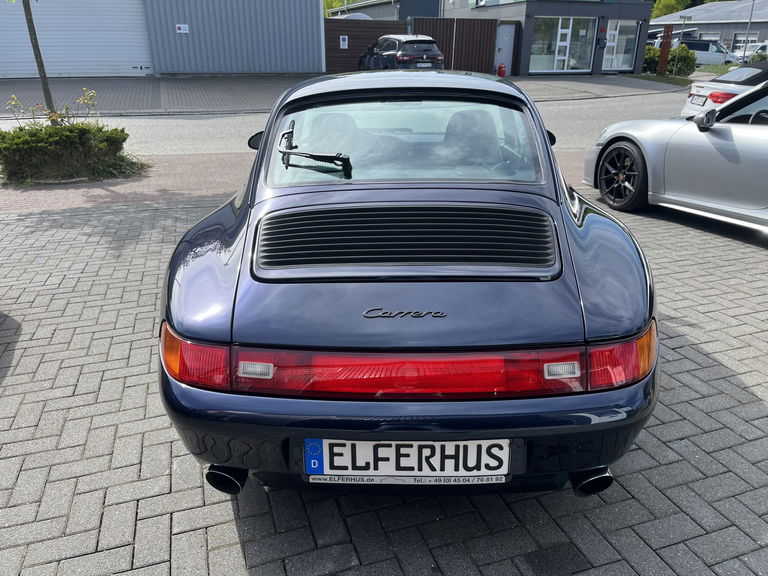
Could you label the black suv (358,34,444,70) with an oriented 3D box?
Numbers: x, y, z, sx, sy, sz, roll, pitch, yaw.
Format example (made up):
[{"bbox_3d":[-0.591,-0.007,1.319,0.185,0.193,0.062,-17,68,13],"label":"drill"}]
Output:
[{"bbox_3d":[0.508,-8.330,21.026,1.840,1.670,4.650,-8,23,-19],"label":"black suv"}]

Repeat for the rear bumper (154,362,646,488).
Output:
[{"bbox_3d":[0.069,0.334,1.690,1.650,0.310,0.540,0,22,1],"label":"rear bumper"}]

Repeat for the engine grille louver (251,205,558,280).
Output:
[{"bbox_3d":[0.078,-0.148,1.822,0.940,0.130,0.430,0,22,1],"label":"engine grille louver"}]

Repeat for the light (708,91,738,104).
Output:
[{"bbox_3d":[5.329,-2.972,9.000,0.330,0.200,0.460,1,22,3],"label":"light"}]

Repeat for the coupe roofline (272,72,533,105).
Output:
[{"bbox_3d":[0.131,-1.123,3.137,1.220,0.170,1.050,0,22,1],"label":"coupe roofline"}]

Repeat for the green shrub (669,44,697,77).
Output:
[{"bbox_3d":[13.714,-10.438,26.500,1.200,1.350,1.200,0,22,0],"label":"green shrub"}]

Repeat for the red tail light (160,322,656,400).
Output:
[{"bbox_3d":[0.069,0.158,1.626,1.540,0.150,0.350,0,22,1],"label":"red tail light"}]

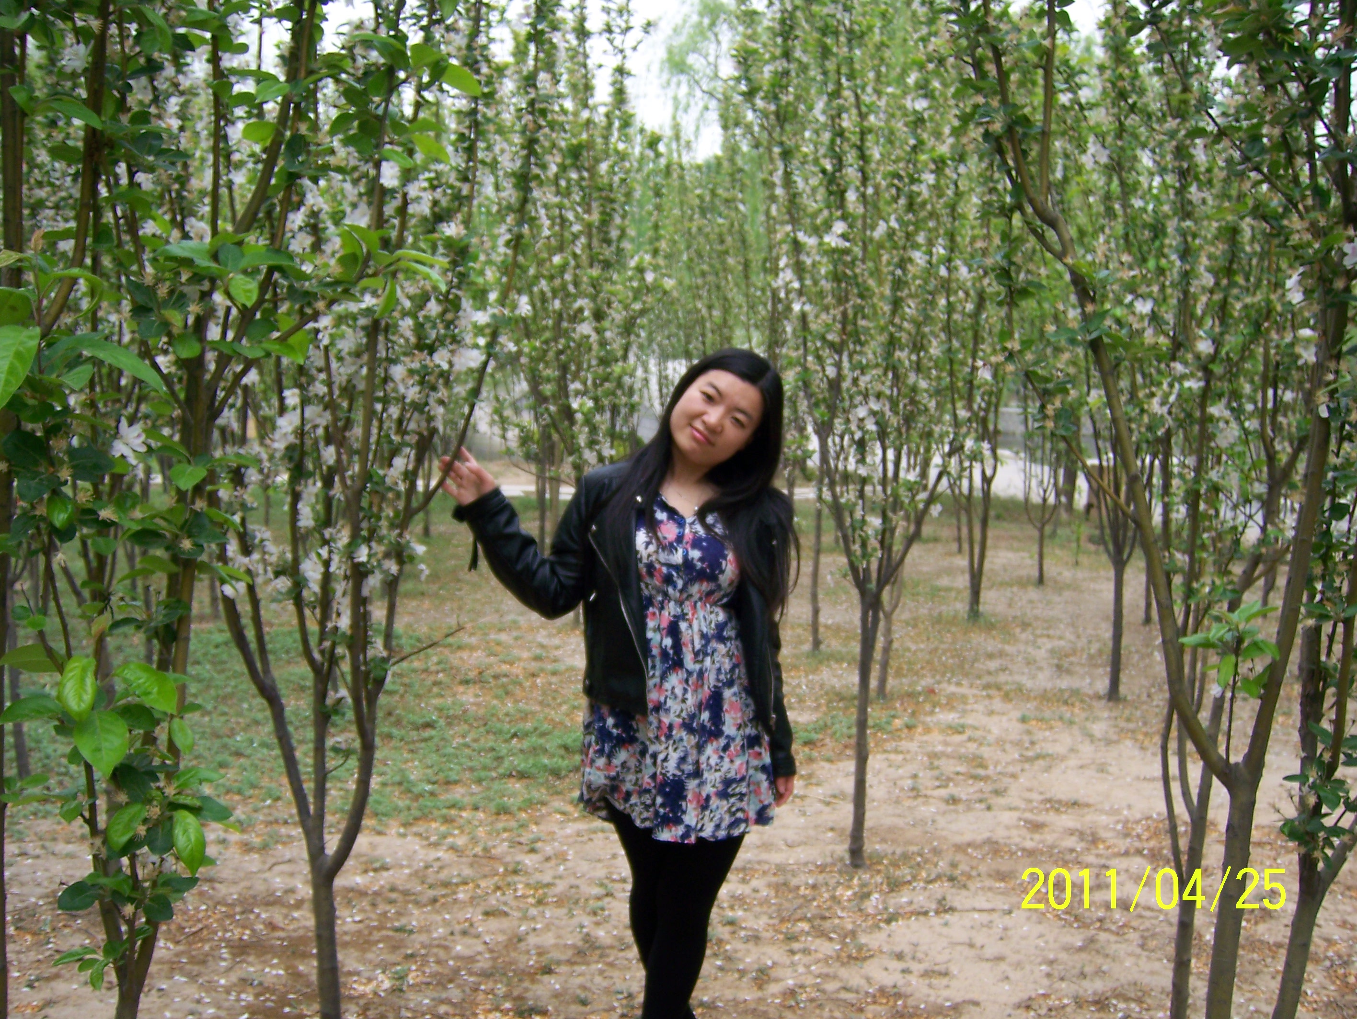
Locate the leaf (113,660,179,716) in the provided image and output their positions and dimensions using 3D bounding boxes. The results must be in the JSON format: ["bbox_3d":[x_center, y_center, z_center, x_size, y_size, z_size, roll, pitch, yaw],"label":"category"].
[{"bbox_3d":[-0.572,0.192,1.520,0.069,0.056,0.030,0,2,0],"label":"leaf"}]

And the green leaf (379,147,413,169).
[{"bbox_3d":[-0.468,-0.587,2.350,0.056,0.036,0.030,0,5,-11],"label":"green leaf"}]

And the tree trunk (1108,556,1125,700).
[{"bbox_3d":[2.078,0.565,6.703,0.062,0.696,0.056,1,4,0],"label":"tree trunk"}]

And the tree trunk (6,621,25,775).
[{"bbox_3d":[-2.475,0.697,5.275,0.056,0.650,0.052,-2,4,0],"label":"tree trunk"}]

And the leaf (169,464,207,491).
[{"bbox_3d":[-0.710,-0.047,2.050,0.057,0.040,0.030,-1,5,-19],"label":"leaf"}]

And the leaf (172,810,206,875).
[{"bbox_3d":[-0.641,0.437,1.850,0.042,0.084,0.030,-10,5,-21],"label":"leaf"}]

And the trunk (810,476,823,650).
[{"bbox_3d":[0.783,0.319,7.962,0.060,0.992,0.055,1,4,0],"label":"trunk"}]

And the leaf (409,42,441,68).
[{"bbox_3d":[-0.422,-0.758,2.350,0.053,0.042,0.030,0,4,-10],"label":"leaf"}]

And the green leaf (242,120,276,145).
[{"bbox_3d":[-0.521,-0.468,1.750,0.041,0.029,0.025,0,2,0],"label":"green leaf"}]

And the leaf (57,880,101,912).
[{"bbox_3d":[-0.688,0.444,1.620,0.048,0.037,0.030,0,2,0],"label":"leaf"}]

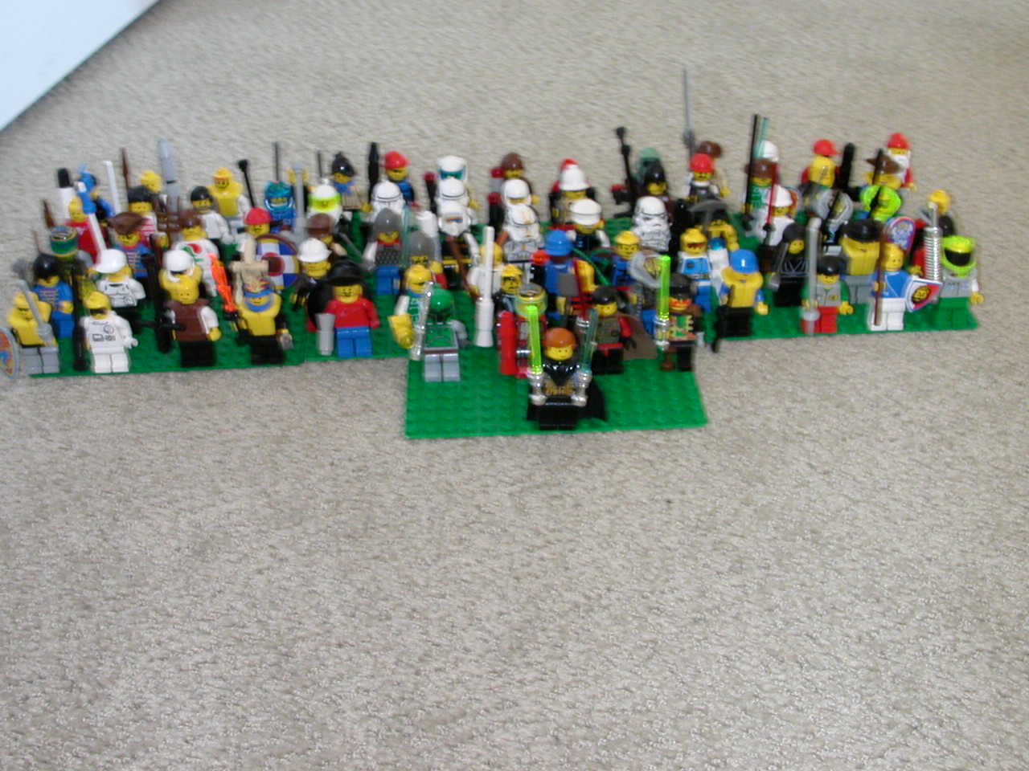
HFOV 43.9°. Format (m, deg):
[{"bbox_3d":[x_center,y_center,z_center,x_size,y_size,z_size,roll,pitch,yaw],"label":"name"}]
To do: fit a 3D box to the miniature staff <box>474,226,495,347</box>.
[{"bbox_3d":[-0.014,-0.046,0.591,0.008,0.060,0.008,2,24,-3],"label":"miniature staff"}]

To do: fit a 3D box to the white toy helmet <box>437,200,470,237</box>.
[{"bbox_3d":[-0.029,-0.081,0.619,0.015,0.015,0.015,-3,36,-1],"label":"white toy helmet"}]

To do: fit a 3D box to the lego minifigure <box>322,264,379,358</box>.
[{"bbox_3d":[-0.074,-0.034,0.578,0.025,0.046,0.015,-3,35,-1],"label":"lego minifigure"}]

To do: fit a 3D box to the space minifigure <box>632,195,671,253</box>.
[{"bbox_3d":[0.069,-0.073,0.639,0.024,0.042,0.015,-8,35,-8],"label":"space minifigure"}]

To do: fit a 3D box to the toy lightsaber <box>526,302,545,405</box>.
[{"bbox_3d":[0.009,-0.013,0.530,0.006,0.043,0.006,-4,20,1],"label":"toy lightsaber"}]

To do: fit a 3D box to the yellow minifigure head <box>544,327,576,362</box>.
[{"bbox_3d":[0.019,-0.017,0.525,0.012,0.012,0.012,-2,34,1],"label":"yellow minifigure head"}]

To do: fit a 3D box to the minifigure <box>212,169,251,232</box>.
[{"bbox_3d":[-0.149,-0.092,0.664,0.025,0.042,0.015,-3,36,-1],"label":"minifigure"}]

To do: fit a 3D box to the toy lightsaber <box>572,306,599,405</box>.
[{"bbox_3d":[0.029,-0.012,0.521,0.006,0.043,0.006,5,26,-5],"label":"toy lightsaber"}]

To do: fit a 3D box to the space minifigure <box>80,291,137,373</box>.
[{"bbox_3d":[-0.184,-0.025,0.575,0.025,0.041,0.015,-3,35,-1],"label":"space minifigure"}]

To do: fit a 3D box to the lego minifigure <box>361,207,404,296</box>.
[{"bbox_3d":[-0.062,-0.066,0.635,0.025,0.043,0.016,-2,33,0],"label":"lego minifigure"}]

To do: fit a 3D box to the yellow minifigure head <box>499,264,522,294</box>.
[{"bbox_3d":[-0.002,-0.048,0.574,0.010,0.011,0.010,-4,36,-4],"label":"yellow minifigure head"}]

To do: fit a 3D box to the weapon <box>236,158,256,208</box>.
[{"bbox_3d":[-0.141,-0.103,0.679,0.005,0.037,0.005,-6,26,3],"label":"weapon"}]

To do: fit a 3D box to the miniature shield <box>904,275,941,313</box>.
[{"bbox_3d":[0.186,-0.043,0.583,0.016,0.018,0.005,11,30,-14],"label":"miniature shield"}]

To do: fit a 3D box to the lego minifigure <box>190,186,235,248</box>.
[{"bbox_3d":[-0.160,-0.082,0.666,0.024,0.042,0.015,-2,33,0],"label":"lego minifigure"}]

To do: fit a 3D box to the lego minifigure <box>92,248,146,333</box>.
[{"bbox_3d":[-0.185,-0.044,0.601,0.025,0.043,0.015,-3,35,-1],"label":"lego minifigure"}]

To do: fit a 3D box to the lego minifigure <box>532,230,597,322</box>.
[{"bbox_3d":[0.023,-0.051,0.608,0.027,0.043,0.017,-2,33,0],"label":"lego minifigure"}]

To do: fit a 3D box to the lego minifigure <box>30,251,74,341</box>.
[{"bbox_3d":[-0.223,-0.042,0.613,0.024,0.042,0.015,-2,34,0],"label":"lego minifigure"}]

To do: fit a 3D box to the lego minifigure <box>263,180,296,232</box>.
[{"bbox_3d":[-0.119,-0.084,0.654,0.024,0.043,0.015,-3,35,-1],"label":"lego minifigure"}]

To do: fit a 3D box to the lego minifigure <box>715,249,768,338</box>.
[{"bbox_3d":[0.102,-0.042,0.585,0.025,0.043,0.015,-3,36,-1],"label":"lego minifigure"}]

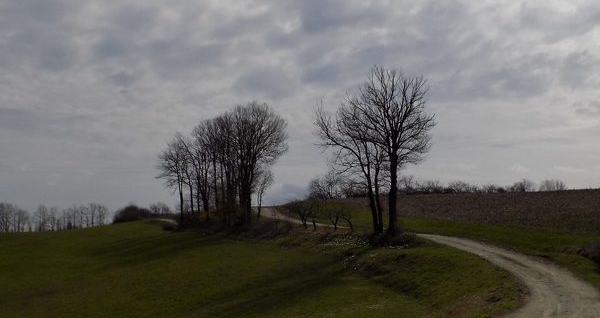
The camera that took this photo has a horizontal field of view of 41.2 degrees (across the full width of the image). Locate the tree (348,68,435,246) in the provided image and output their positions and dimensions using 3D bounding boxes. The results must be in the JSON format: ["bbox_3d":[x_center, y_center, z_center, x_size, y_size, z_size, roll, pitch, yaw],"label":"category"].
[{"bbox_3d":[5.738,-0.345,50.000,5.285,10.912,5.021,0,-4,0],"label":"tree"}]

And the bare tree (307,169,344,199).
[{"bbox_3d":[3.656,3.518,110.000,4.867,3.863,4.381,0,-4,0],"label":"bare tree"}]

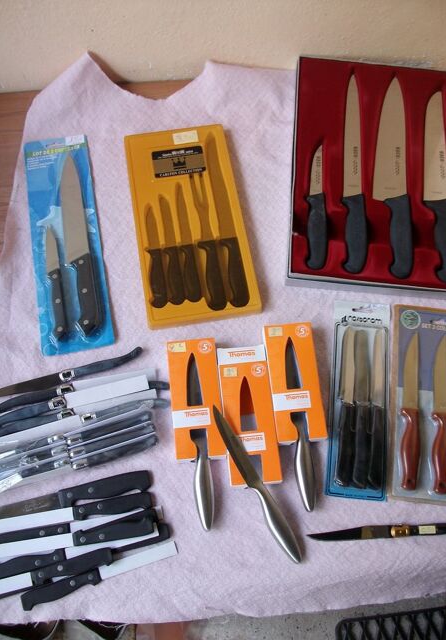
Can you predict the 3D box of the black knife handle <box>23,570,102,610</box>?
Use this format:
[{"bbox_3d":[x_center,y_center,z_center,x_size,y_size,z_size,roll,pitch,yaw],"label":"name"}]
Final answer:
[{"bbox_3d":[-0.192,0.323,0.711,0.094,0.015,0.022,-19,71,-9],"label":"black knife handle"}]

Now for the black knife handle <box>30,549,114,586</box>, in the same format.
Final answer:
[{"bbox_3d":[-0.180,0.298,0.713,0.095,0.015,0.024,-16,71,-8],"label":"black knife handle"}]

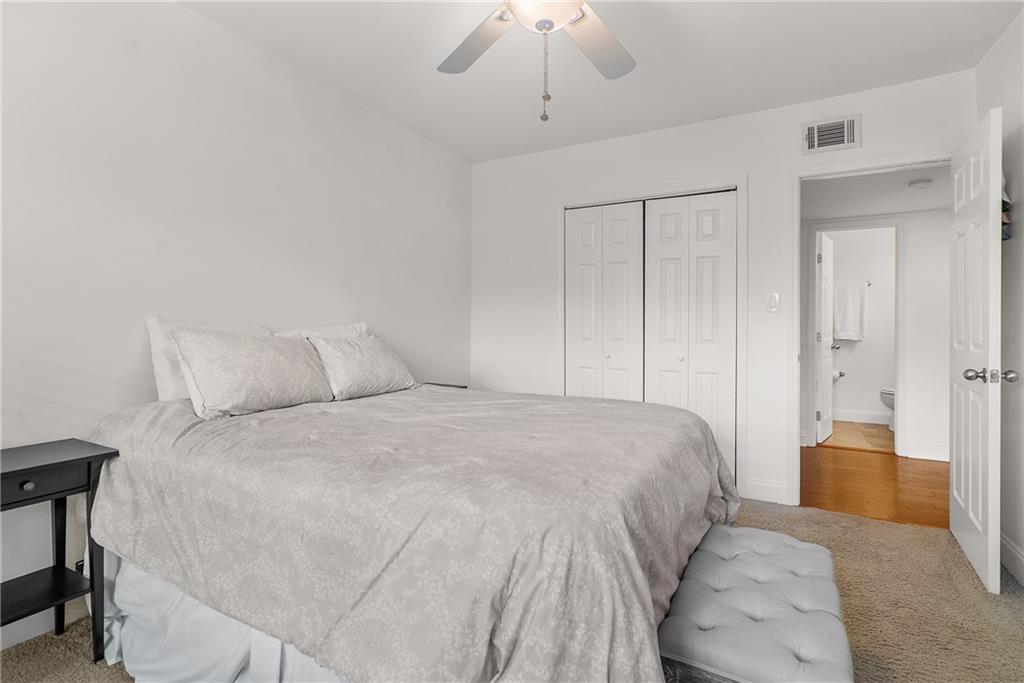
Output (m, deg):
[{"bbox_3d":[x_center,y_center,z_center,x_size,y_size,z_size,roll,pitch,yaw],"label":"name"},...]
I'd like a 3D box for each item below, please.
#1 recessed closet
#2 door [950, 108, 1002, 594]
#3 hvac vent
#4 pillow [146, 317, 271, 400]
[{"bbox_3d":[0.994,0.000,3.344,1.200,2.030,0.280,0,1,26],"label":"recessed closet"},{"bbox_3d":[2.222,0.033,2.203,0.040,2.010,0.760,0,1,35],"label":"door"},{"bbox_3d":[1.921,-1.245,2.740,0.300,0.200,0.025,0,1,26],"label":"hvac vent"},{"bbox_3d":[-1.256,0.074,2.041,0.170,0.360,0.560,-14,-6,25],"label":"pillow"}]

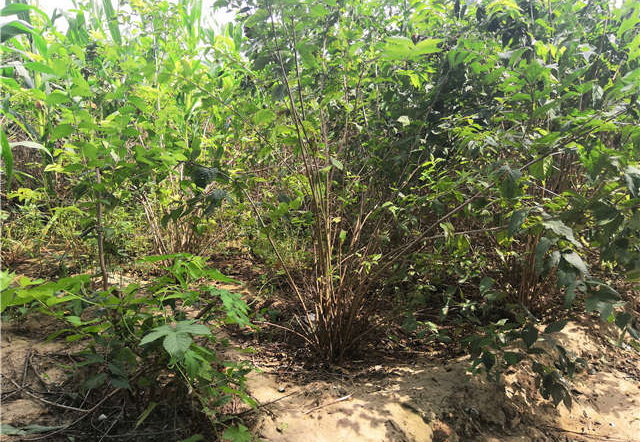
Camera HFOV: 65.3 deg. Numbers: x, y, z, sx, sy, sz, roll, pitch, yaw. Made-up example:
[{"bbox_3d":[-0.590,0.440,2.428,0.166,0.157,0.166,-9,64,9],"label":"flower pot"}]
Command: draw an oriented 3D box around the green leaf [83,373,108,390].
[{"bbox_3d":[-0.764,0.547,1.700,0.085,0.051,0.055,-4,8,-25],"label":"green leaf"}]

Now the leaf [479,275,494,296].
[{"bbox_3d":[0.767,0.299,2.300,0.070,0.095,0.040,0,11,0],"label":"leaf"}]

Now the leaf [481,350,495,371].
[{"bbox_3d":[0.654,0.545,1.950,0.051,0.082,0.040,3,8,19],"label":"leaf"}]

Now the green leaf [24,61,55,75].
[{"bbox_3d":[-1.629,-0.886,2.900,0.180,0.035,0.075,13,23,1],"label":"green leaf"}]

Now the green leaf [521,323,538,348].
[{"bbox_3d":[0.797,0.436,1.900,0.070,0.095,0.035,0,11,0],"label":"green leaf"}]

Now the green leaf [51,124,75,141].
[{"bbox_3d":[-1.238,-0.425,2.400,0.111,0.082,0.055,-4,8,-27],"label":"green leaf"}]

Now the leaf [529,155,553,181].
[{"bbox_3d":[1.016,-0.242,2.300,0.106,0.115,0.050,3,8,24],"label":"leaf"}]

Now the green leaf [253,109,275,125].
[{"bbox_3d":[-0.272,-0.498,2.400,0.101,0.072,0.055,-1,8,-6],"label":"green leaf"}]

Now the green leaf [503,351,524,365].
[{"bbox_3d":[0.756,0.537,1.950,0.082,0.051,0.050,3,8,22],"label":"green leaf"}]

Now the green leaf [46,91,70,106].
[{"bbox_3d":[-1.362,-0.638,2.600,0.125,0.035,0.085,0,27,0],"label":"green leaf"}]

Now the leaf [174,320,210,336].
[{"bbox_3d":[-0.396,0.331,1.550,0.115,0.030,0.070,6,21,0],"label":"leaf"}]

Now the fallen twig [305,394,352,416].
[{"bbox_3d":[0.034,0.631,1.721,0.210,0.020,0.025,-7,10,-41],"label":"fallen twig"}]

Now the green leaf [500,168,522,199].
[{"bbox_3d":[0.729,-0.143,1.900,0.085,0.120,0.040,0,11,0],"label":"green leaf"}]

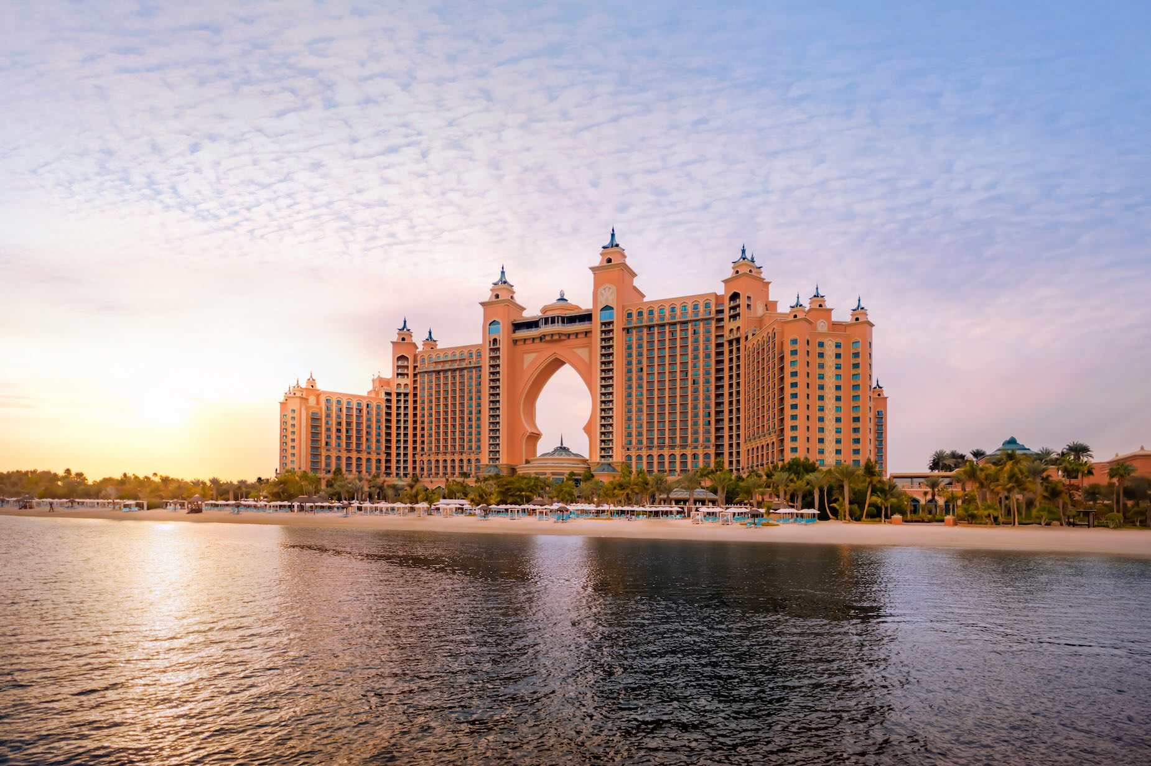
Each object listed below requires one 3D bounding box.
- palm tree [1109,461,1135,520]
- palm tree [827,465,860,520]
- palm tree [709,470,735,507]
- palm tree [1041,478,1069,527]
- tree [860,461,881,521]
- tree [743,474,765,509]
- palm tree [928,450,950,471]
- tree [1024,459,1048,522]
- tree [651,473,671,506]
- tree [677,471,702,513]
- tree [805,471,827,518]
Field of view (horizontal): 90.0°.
[{"bbox_3d":[93.053,18.239,98.000,3.600,9.960,3.600,-7,-10,43],"label":"palm tree"},{"bbox_3d":[45.722,18.660,98.000,5.100,9.890,5.100,-3,-8,24],"label":"palm tree"},{"bbox_3d":[31.591,23.175,124.000,5.400,9.310,5.400,-2,-7,14],"label":"palm tree"},{"bbox_3d":[70.745,17.614,85.000,3.500,7.180,3.500,-6,-9,39],"label":"palm tree"},{"bbox_3d":[50.164,18.316,98.000,3.500,10.420,3.500,-4,-8,27],"label":"tree"},{"bbox_3d":[37.851,23.373,122.000,4.500,8.010,4.500,-2,-7,17],"label":"tree"},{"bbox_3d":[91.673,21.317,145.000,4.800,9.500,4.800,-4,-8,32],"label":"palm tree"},{"bbox_3d":[76.899,17.867,96.000,3.500,10.660,3.500,-5,-9,38],"label":"tree"},{"bbox_3d":[19.792,25.253,134.000,4.600,8.800,4.600,-1,-7,8],"label":"tree"},{"bbox_3d":[24.415,23.180,123.000,5.400,9.230,5.400,-1,-7,11],"label":"tree"},{"bbox_3d":[43.736,20.363,105.000,3.800,8.700,3.800,-3,-8,22],"label":"tree"}]

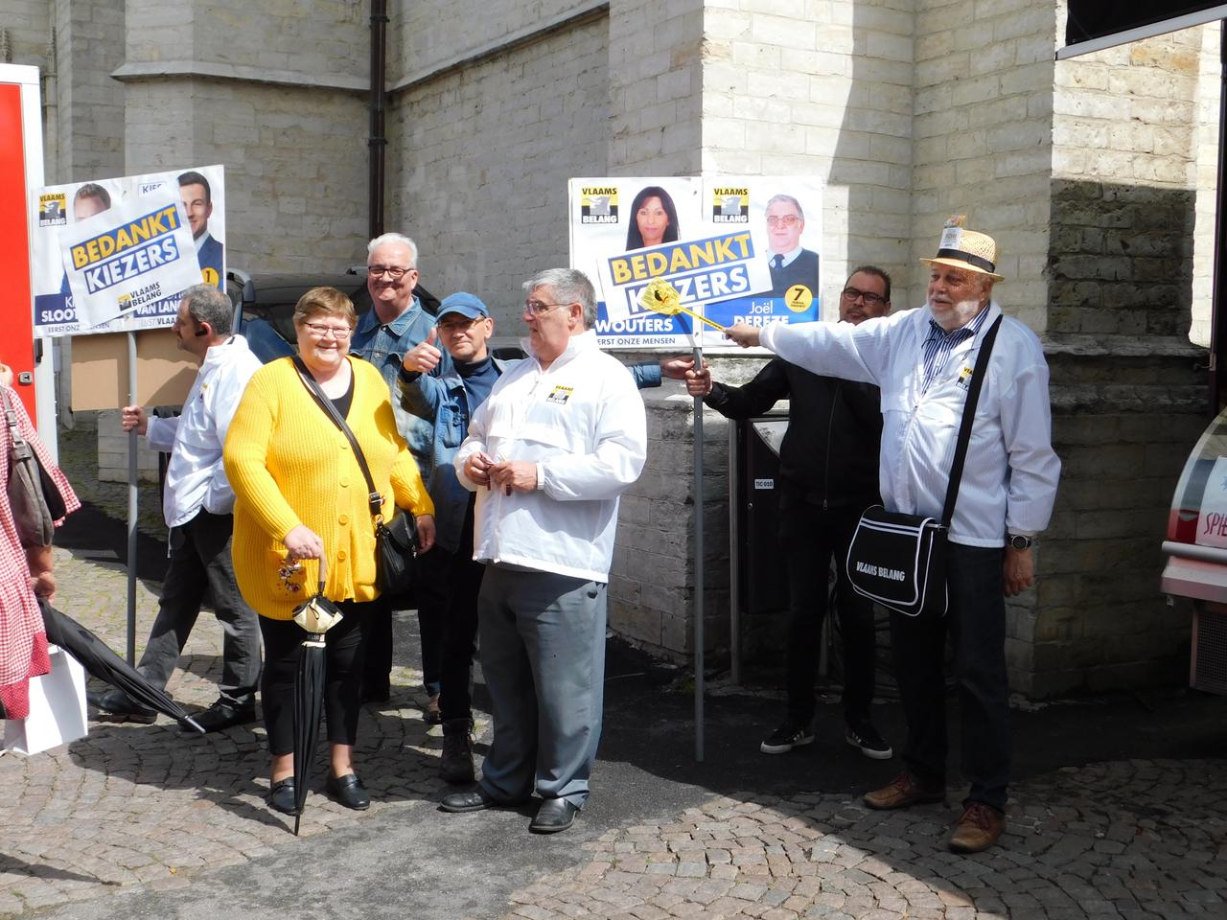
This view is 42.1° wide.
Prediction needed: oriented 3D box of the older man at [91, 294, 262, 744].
[{"bbox_3d":[-1.693,0.170,6.200,0.700,1.700,0.520,0,3,-10],"label":"older man"}]

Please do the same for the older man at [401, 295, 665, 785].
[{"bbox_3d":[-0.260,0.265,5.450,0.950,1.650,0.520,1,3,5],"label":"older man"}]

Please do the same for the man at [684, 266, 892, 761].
[{"bbox_3d":[0.655,0.167,5.780,0.780,1.740,0.450,1,3,10],"label":"man"}]

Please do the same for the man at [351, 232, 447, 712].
[{"bbox_3d":[-0.848,0.050,6.200,0.560,1.860,0.380,1,3,-3],"label":"man"}]

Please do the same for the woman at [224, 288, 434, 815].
[{"bbox_3d":[-0.905,0.272,5.080,0.640,1.640,0.480,0,3,-19],"label":"woman"}]

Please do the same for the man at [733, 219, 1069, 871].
[{"bbox_3d":[0.873,0.194,5.000,1.020,1.840,0.520,3,4,41],"label":"man"}]

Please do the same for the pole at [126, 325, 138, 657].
[{"bbox_3d":[-1.869,0.214,6.200,0.035,1.430,0.035,1,3,6],"label":"pole"}]

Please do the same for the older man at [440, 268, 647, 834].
[{"bbox_3d":[-0.217,0.253,4.980,0.500,1.700,0.620,-2,4,-45],"label":"older man"}]

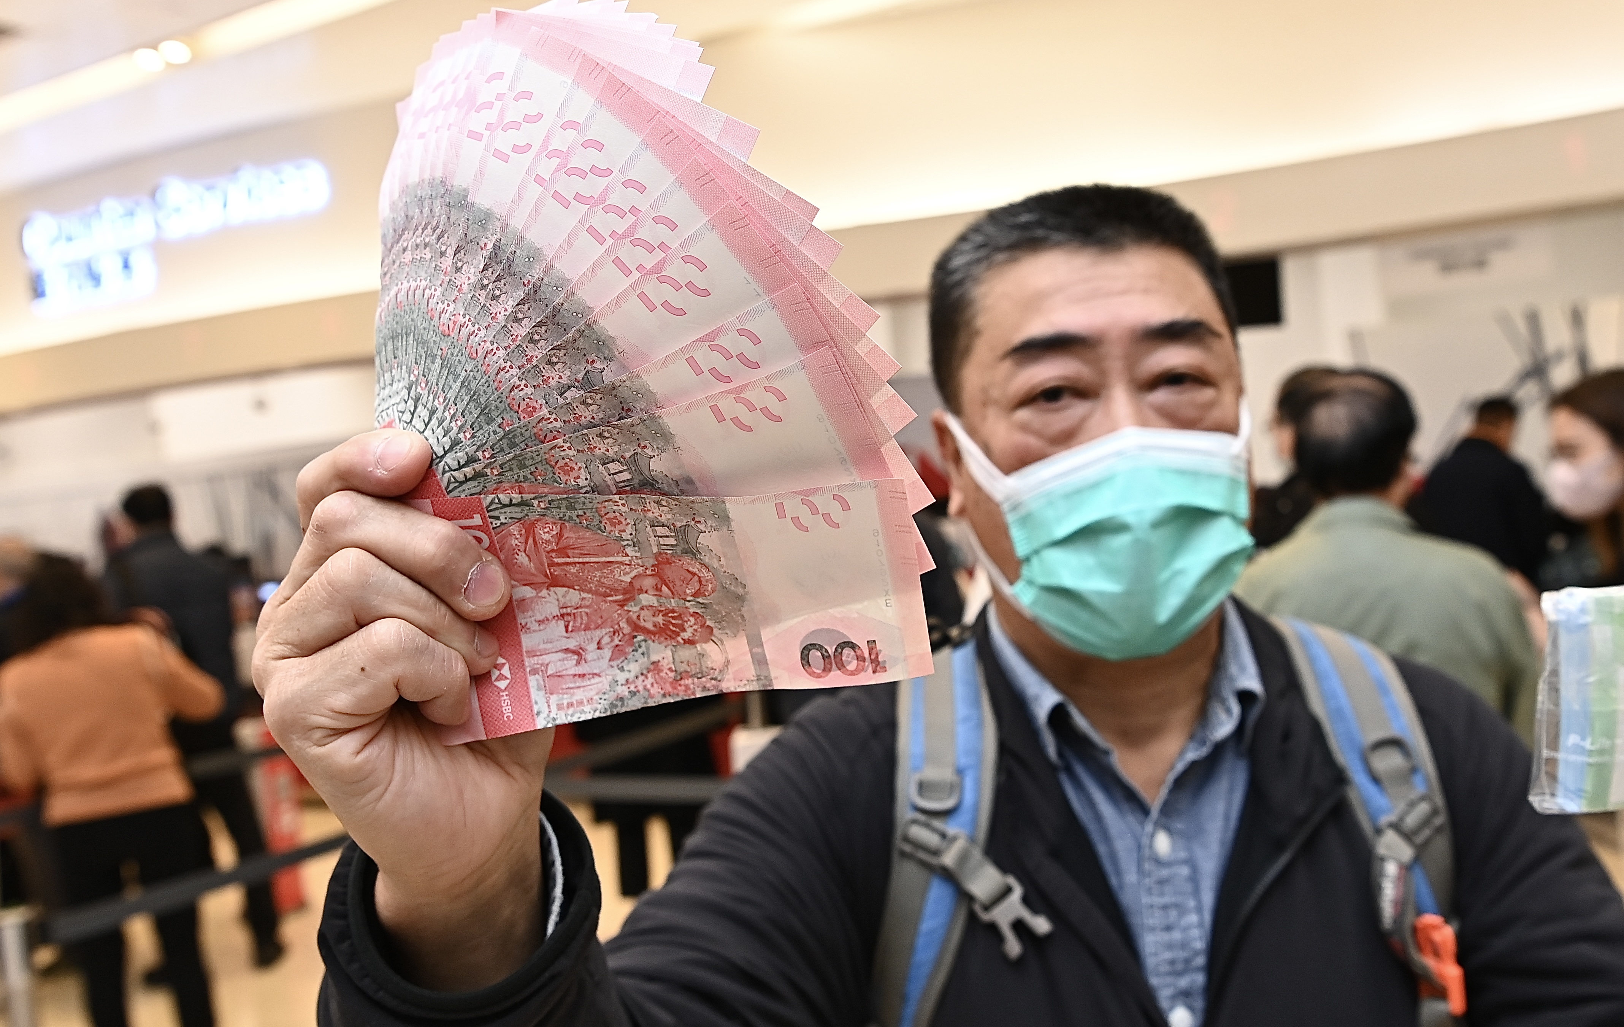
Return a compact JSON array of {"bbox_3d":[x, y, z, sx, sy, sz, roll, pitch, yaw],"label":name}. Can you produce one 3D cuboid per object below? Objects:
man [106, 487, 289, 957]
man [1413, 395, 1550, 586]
[{"bbox_3d":[-2.247,0.758,3.892,0.540,1.720,0.380,-6,3,-27],"label":"man"},{"bbox_3d":[2.692,0.368,4.240,0.520,1.640,0.360,-3,3,37],"label":"man"}]

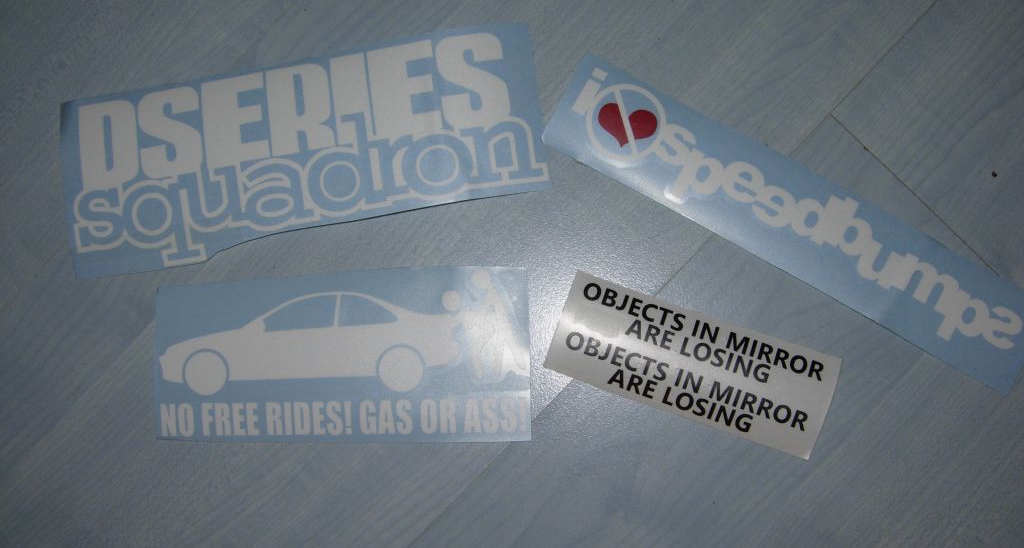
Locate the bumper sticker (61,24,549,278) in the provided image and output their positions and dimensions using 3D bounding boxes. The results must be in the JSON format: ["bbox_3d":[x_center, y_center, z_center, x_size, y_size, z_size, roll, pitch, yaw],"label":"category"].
[{"bbox_3d":[-0.086,-0.052,0.436,0.202,0.002,0.074,-10,85,3],"label":"bumper sticker"}]

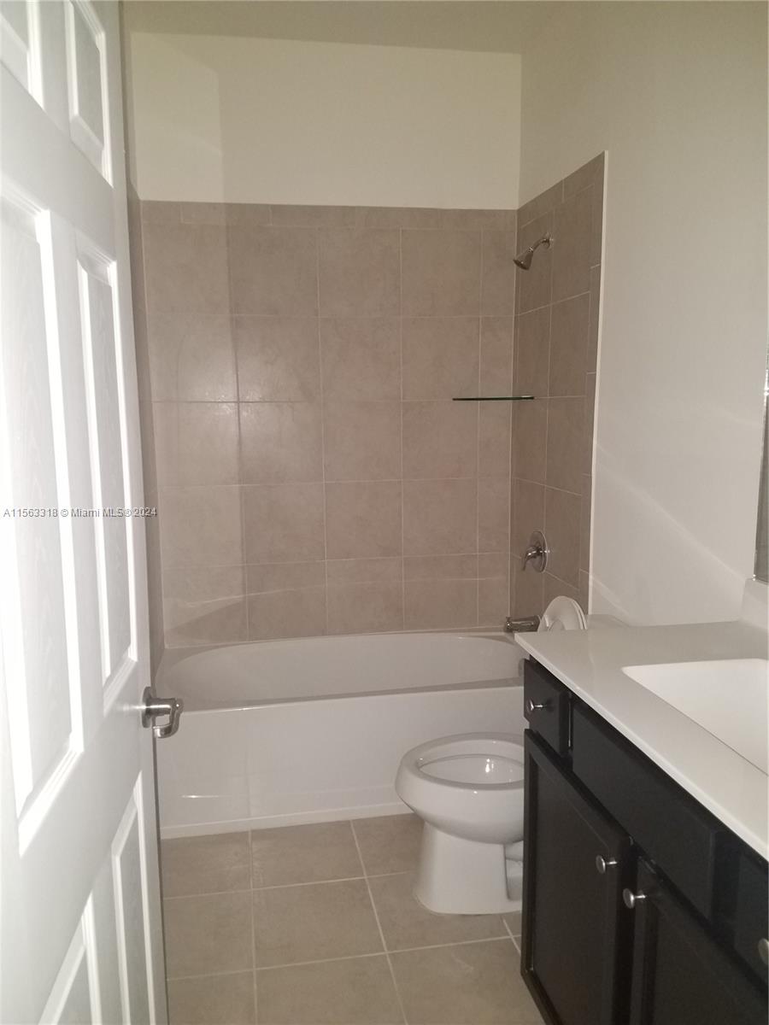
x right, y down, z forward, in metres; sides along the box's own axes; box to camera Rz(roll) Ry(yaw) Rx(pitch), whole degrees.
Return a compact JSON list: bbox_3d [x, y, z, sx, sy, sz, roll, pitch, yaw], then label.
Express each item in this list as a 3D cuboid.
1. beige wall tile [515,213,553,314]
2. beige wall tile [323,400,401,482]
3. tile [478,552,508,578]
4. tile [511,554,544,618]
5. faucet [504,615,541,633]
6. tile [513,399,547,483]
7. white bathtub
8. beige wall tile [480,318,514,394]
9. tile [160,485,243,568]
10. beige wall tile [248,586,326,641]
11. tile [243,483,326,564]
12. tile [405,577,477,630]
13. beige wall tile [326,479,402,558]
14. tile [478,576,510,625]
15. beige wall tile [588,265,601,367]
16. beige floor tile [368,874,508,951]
[{"bbox_3d":[0.582,-0.953,2.983,0.012,0.333,0.340,-2,8,-10],"label":"beige wall tile"},{"bbox_3d":[-0.090,-0.299,3.200,0.330,0.333,0.010,-2,9,-10],"label":"beige wall tile"},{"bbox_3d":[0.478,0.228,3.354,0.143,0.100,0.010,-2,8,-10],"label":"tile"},{"bbox_3d":[0.592,0.370,3.211,0.010,0.326,0.380,-2,9,-10],"label":"tile"},{"bbox_3d":[0.543,0.443,3.032,0.145,0.070,0.060,-2,8,-10],"label":"faucet"},{"bbox_3d":[0.593,-0.291,3.112,0.012,0.334,0.342,-2,9,-12],"label":"tile"},{"bbox_3d":[-0.107,0.791,2.977,1.500,0.438,0.705,-2,8,-10],"label":"white bathtub"},{"bbox_3d":[0.475,-0.654,3.266,0.142,0.335,0.009,-2,8,-10],"label":"beige wall tile"},{"bbox_3d":[-0.746,0.058,3.148,0.332,0.330,0.009,-2,8,-10],"label":"tile"},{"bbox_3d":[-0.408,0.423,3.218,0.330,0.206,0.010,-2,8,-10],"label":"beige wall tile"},{"bbox_3d":[-0.415,0.046,3.213,0.330,0.334,0.012,-2,8,-8],"label":"tile"},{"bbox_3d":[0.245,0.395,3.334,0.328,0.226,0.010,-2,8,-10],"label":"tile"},{"bbox_3d":[-0.086,0.034,3.249,0.330,0.333,0.010,-2,9,-10],"label":"beige wall tile"},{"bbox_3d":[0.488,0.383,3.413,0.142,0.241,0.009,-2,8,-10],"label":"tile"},{"bbox_3d":[0.695,-0.638,2.542,0.012,0.330,0.079,-2,9,-12],"label":"beige wall tile"},{"bbox_3d":[0.145,1.132,2.215,0.339,0.009,0.339,-2,8,-10],"label":"beige floor tile"}]

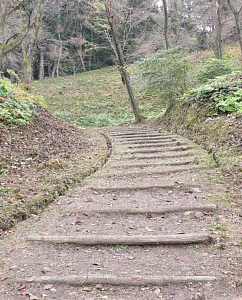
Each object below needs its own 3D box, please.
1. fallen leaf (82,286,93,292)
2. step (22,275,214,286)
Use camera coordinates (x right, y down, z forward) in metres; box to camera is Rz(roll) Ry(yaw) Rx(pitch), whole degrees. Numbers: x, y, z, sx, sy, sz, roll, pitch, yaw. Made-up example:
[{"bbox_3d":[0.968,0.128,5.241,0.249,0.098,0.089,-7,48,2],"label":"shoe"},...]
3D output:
[{"bbox_3d":[-0.261,1.089,3.150,0.085,0.020,0.065,0,5,0],"label":"fallen leaf"},{"bbox_3d":[-0.016,1.144,3.529,1.718,0.100,0.130,0,3,-1],"label":"step"}]

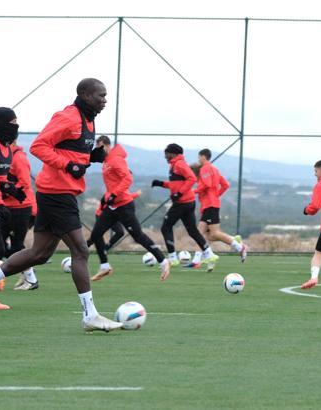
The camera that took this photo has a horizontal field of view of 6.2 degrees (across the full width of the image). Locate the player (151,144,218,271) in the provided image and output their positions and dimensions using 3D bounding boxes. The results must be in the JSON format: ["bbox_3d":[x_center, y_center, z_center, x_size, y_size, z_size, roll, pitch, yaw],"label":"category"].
[{"bbox_3d":[0.375,0.023,45.200,0.980,1.880,0.600,1,0,-9],"label":"player"}]

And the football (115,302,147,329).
[{"bbox_3d":[-0.222,0.847,22.600,0.220,0.220,0.220,1,0,0],"label":"football"}]

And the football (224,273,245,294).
[{"bbox_3d":[0.812,0.862,32.500,0.220,0.220,0.220,1,0,0],"label":"football"}]

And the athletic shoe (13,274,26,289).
[{"bbox_3d":[-1.593,0.869,34.000,0.280,0.120,0.105,-30,0,-18],"label":"athletic shoe"}]

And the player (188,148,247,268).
[{"bbox_3d":[0.868,0.057,45.800,0.820,1.840,0.600,1,0,29],"label":"player"}]

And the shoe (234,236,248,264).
[{"bbox_3d":[1.258,0.710,45.600,0.120,0.290,0.105,9,6,9],"label":"shoe"}]

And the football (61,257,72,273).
[{"bbox_3d":[-1.312,0.866,42.600,0.220,0.220,0.220,1,0,0],"label":"football"}]

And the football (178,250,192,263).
[{"bbox_3d":[0.441,0.929,53.000,0.220,0.220,0.220,1,0,0],"label":"football"}]

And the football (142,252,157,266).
[{"bbox_3d":[-0.171,0.848,46.000,0.220,0.220,0.220,1,0,0],"label":"football"}]

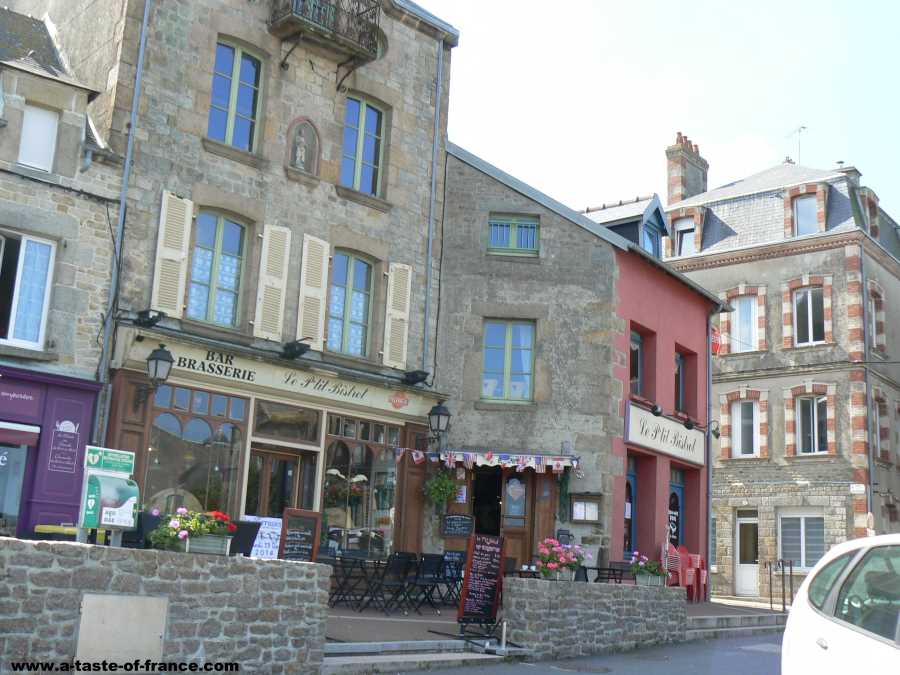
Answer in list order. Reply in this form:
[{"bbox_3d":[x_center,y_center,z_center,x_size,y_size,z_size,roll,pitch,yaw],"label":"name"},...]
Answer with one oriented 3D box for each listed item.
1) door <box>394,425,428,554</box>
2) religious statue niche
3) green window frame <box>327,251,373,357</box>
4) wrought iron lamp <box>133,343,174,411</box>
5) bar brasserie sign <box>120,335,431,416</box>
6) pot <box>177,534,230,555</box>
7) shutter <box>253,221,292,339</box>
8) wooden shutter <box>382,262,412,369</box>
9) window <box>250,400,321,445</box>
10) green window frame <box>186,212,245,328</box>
[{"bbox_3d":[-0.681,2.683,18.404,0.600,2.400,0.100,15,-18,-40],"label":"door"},{"bbox_3d":[-2.629,-3.369,19.338,0.280,1.050,0.670,-10,-18,44],"label":"religious statue niche"},{"bbox_3d":[-1.826,-0.603,19.823,0.100,1.860,0.970,-10,-18,44],"label":"green window frame"},{"bbox_3d":[-4.389,0.584,16.001,0.720,0.950,0.340,-10,-18,44],"label":"wrought iron lamp"},{"bbox_3d":[-2.526,0.787,18.198,0.180,0.520,6.150,-10,-18,44],"label":"bar brasserie sign"},{"bbox_3d":[-2.414,2.018,10.644,0.540,0.190,0.200,15,-18,-40],"label":"pot"},{"bbox_3d":[-2.957,-0.923,18.382,0.050,1.970,0.560,-10,-18,44],"label":"shutter"},{"bbox_3d":[-0.897,-0.365,18.795,0.500,1.840,0.050,15,-18,-40],"label":"wooden shutter"},{"bbox_3d":[-2.705,1.465,18.284,0.100,0.600,1.420,-10,-18,44],"label":"window"},{"bbox_3d":[-3.808,-1.116,17.862,0.100,1.850,1.000,-10,-18,44],"label":"green window frame"}]

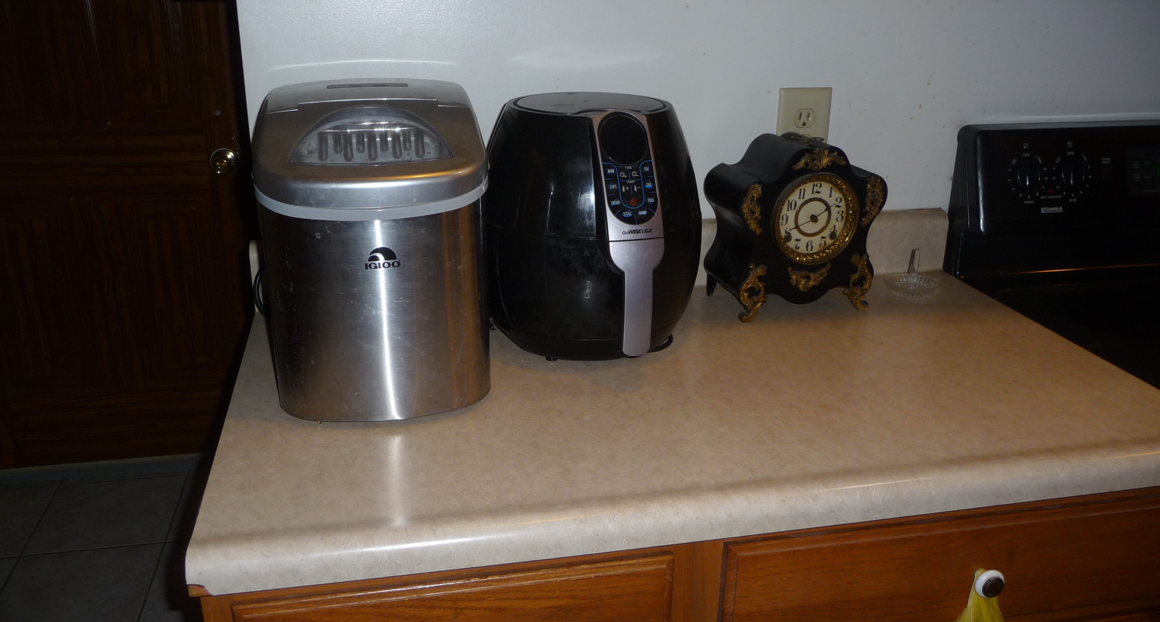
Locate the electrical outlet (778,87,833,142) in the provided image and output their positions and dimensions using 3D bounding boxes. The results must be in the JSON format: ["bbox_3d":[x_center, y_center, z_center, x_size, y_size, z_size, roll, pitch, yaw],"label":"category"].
[{"bbox_3d":[0.345,-0.278,1.452,0.086,0.130,0.008,-4,21,-12],"label":"electrical outlet"}]

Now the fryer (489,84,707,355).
[{"bbox_3d":[0.016,-0.111,1.227,0.297,0.312,0.345,-6,22,-17],"label":"fryer"}]

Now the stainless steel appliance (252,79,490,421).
[{"bbox_3d":[-0.245,-0.091,1.136,0.250,0.333,0.358,-5,21,-14],"label":"stainless steel appliance"}]

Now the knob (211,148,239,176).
[{"bbox_3d":[-0.918,-0.378,2.412,0.067,0.067,0.062,-4,21,-12],"label":"knob"}]

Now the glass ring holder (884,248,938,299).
[{"bbox_3d":[0.520,-0.064,1.468,0.080,0.067,0.080,-4,21,-12],"label":"glass ring holder"}]

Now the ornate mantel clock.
[{"bbox_3d":[0.316,-0.136,1.383,0.234,0.256,0.138,-5,21,-16],"label":"ornate mantel clock"}]

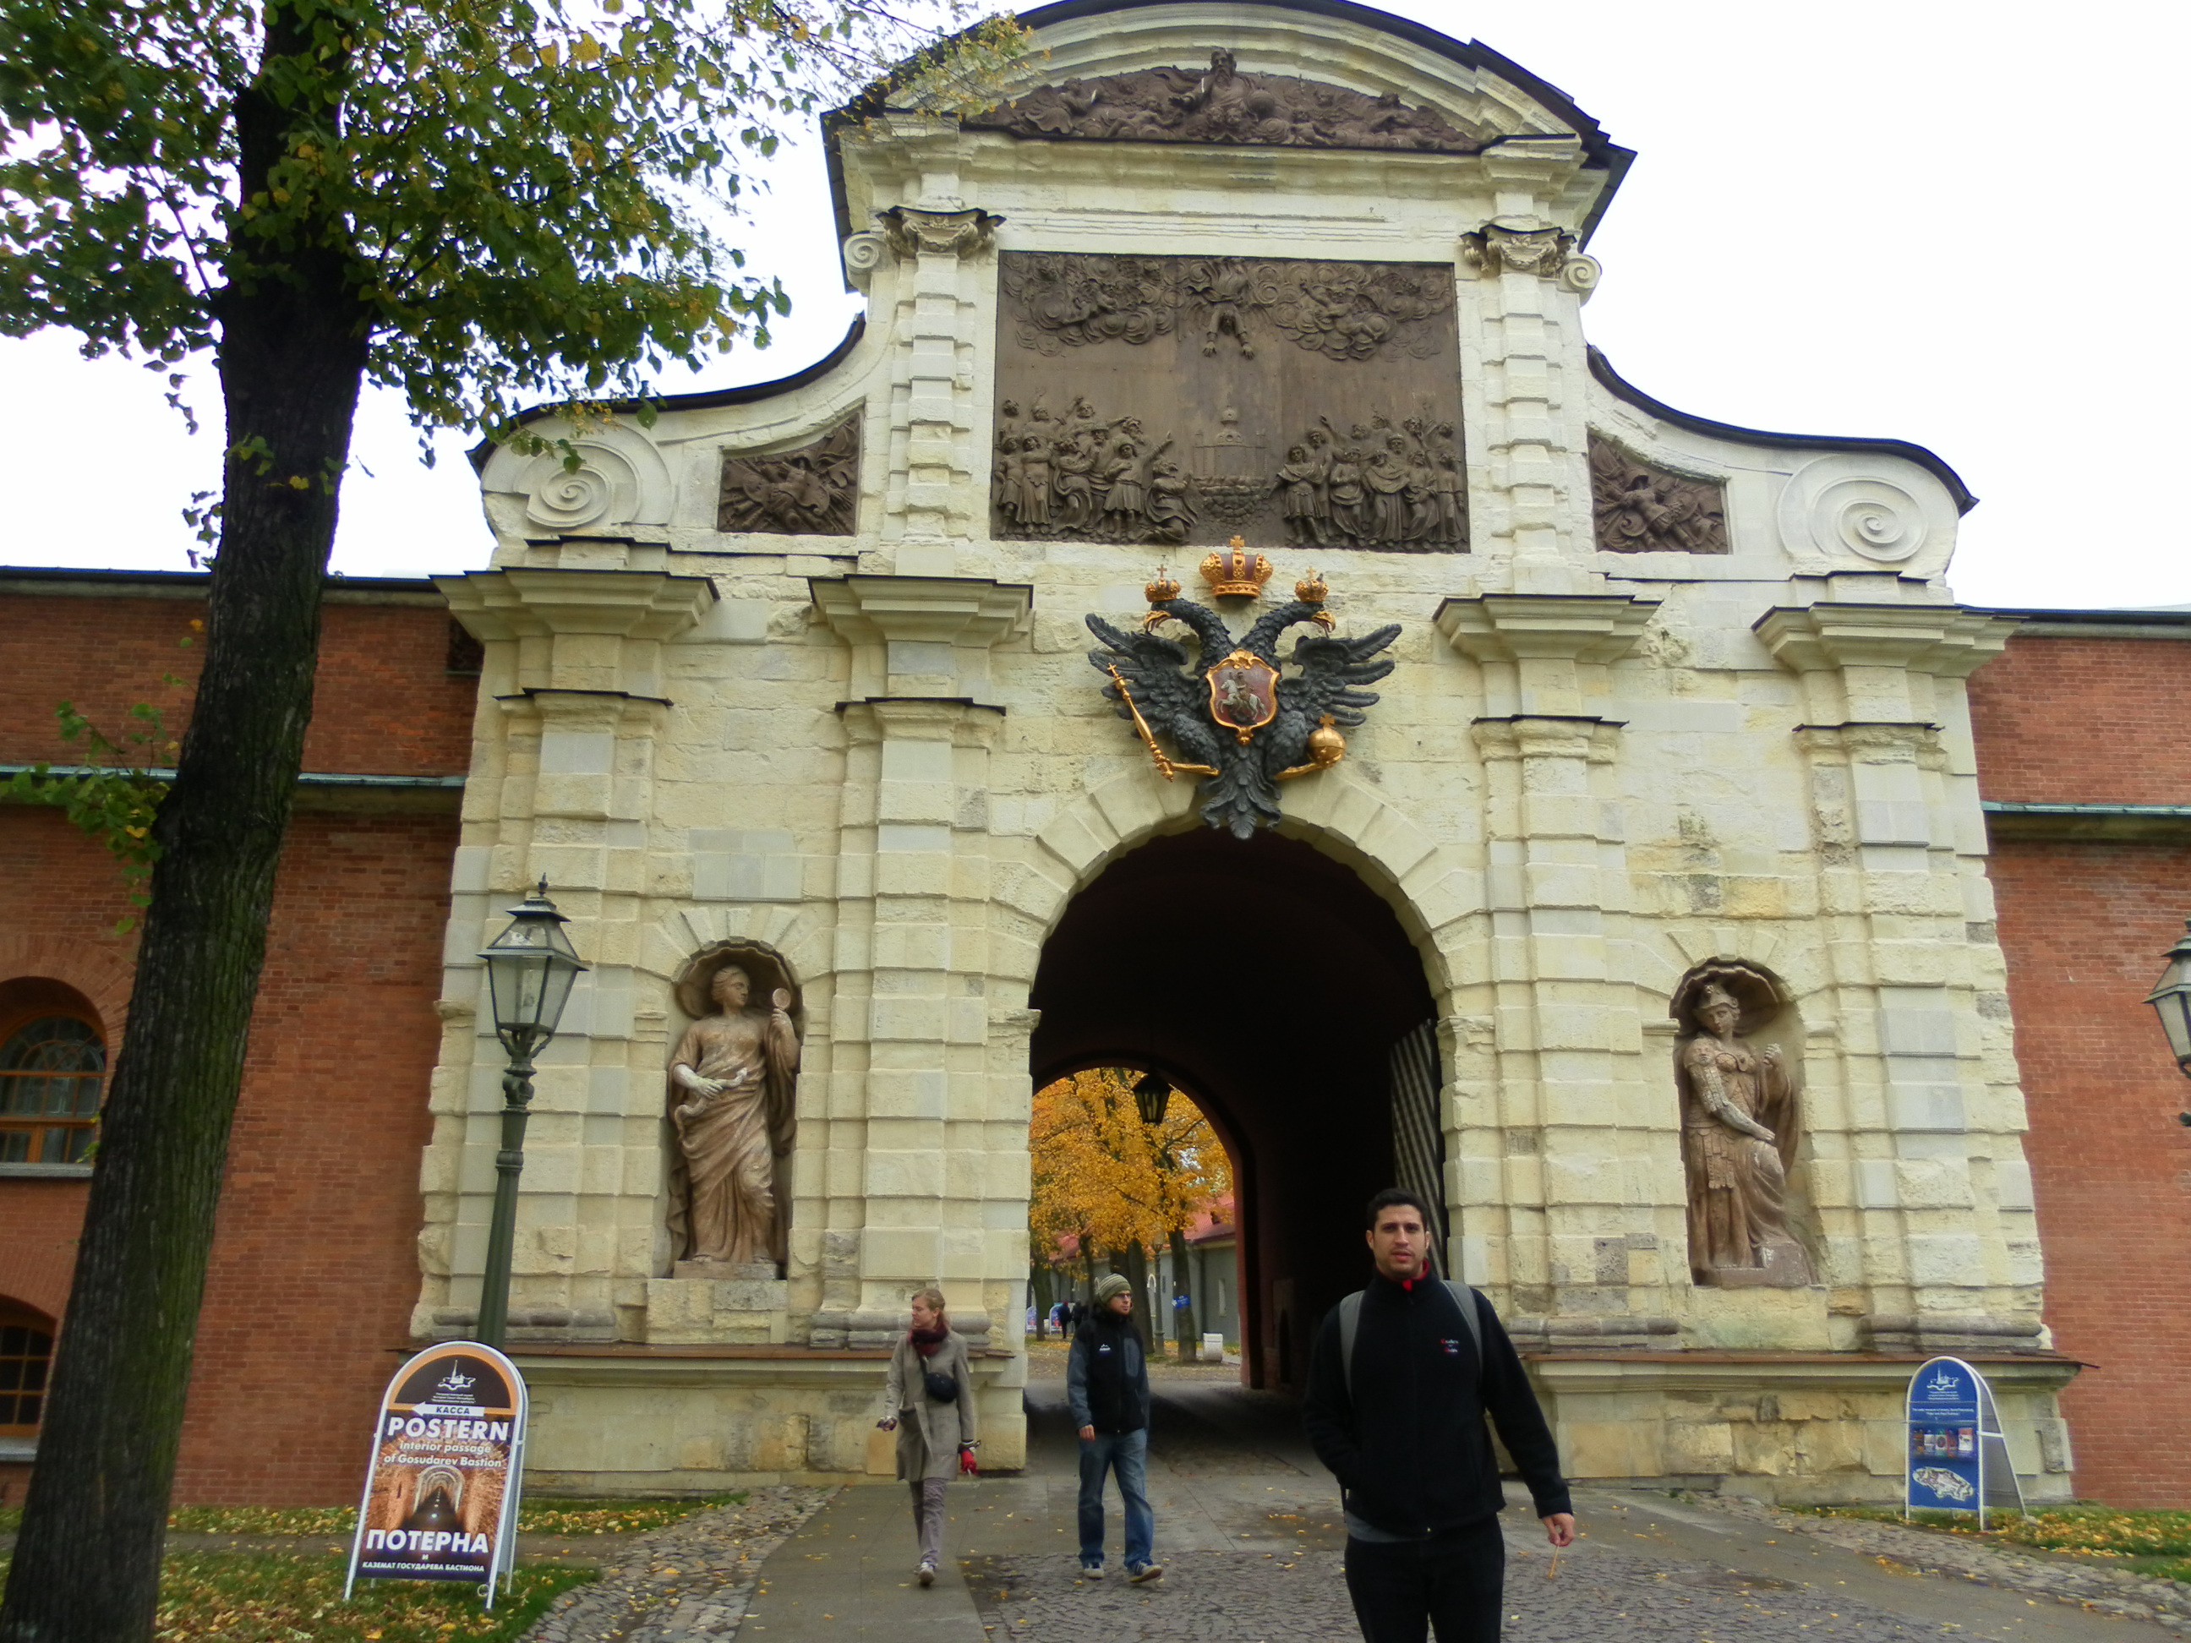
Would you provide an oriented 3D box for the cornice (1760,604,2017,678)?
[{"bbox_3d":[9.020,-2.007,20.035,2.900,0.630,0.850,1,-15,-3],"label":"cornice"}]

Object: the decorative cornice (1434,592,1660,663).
[{"bbox_3d":[4.938,-2.050,19.221,2.350,0.570,0.750,1,-15,-2],"label":"decorative cornice"}]

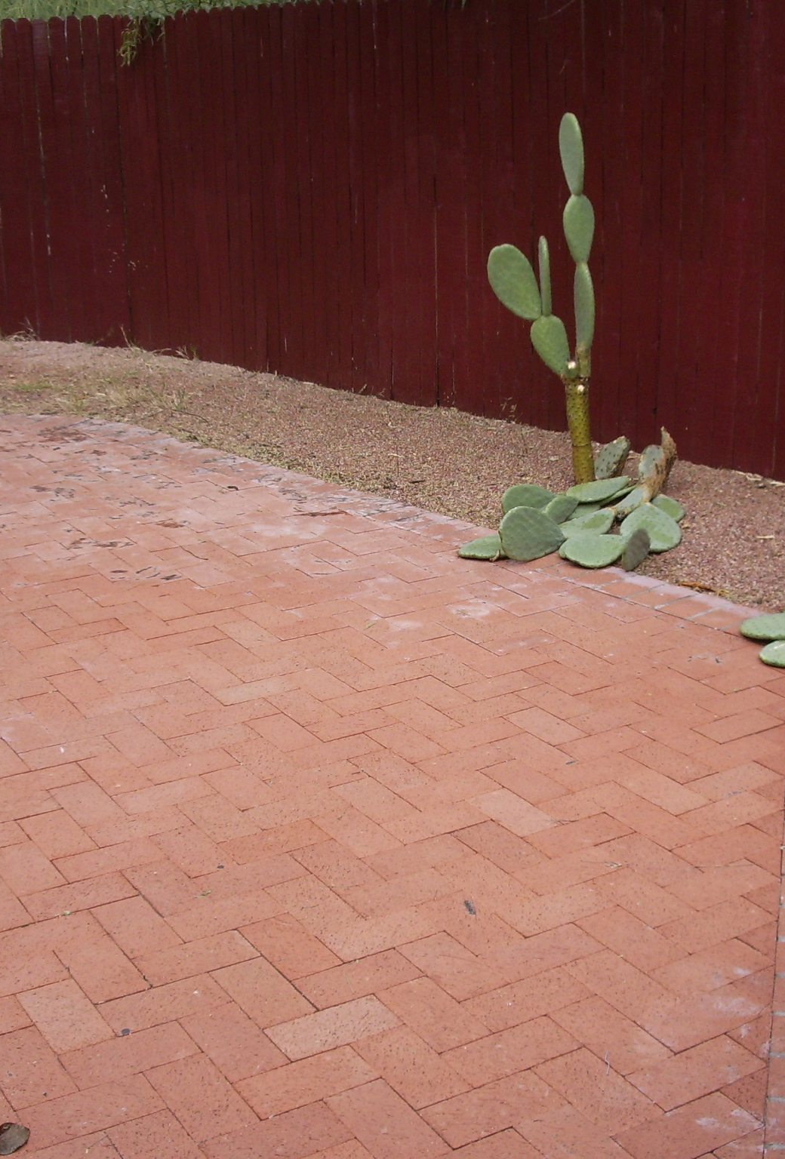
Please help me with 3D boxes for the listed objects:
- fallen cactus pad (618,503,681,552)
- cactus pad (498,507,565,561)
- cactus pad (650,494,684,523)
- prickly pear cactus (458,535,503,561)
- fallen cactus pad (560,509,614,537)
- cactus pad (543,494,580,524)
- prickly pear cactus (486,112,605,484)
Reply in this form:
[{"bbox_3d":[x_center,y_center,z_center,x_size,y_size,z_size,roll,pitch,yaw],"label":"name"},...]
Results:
[{"bbox_3d":[0.796,-0.158,4.812,0.180,0.035,0.240,-1,39,0],"label":"fallen cactus pad"},{"bbox_3d":[0.424,-0.136,4.709,0.200,0.170,0.040,2,-6,5],"label":"cactus pad"},{"bbox_3d":[0.904,-0.240,5.155,0.125,0.045,0.190,-5,18,-11],"label":"cactus pad"},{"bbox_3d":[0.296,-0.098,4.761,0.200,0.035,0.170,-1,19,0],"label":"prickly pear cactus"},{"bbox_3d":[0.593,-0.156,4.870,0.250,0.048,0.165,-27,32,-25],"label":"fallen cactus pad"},{"bbox_3d":[0.526,-0.214,4.937,0.150,0.100,0.035,-36,-18,-3],"label":"cactus pad"},{"bbox_3d":[0.505,-0.919,5.268,0.350,1.280,0.220,-1,18,0],"label":"prickly pear cactus"}]

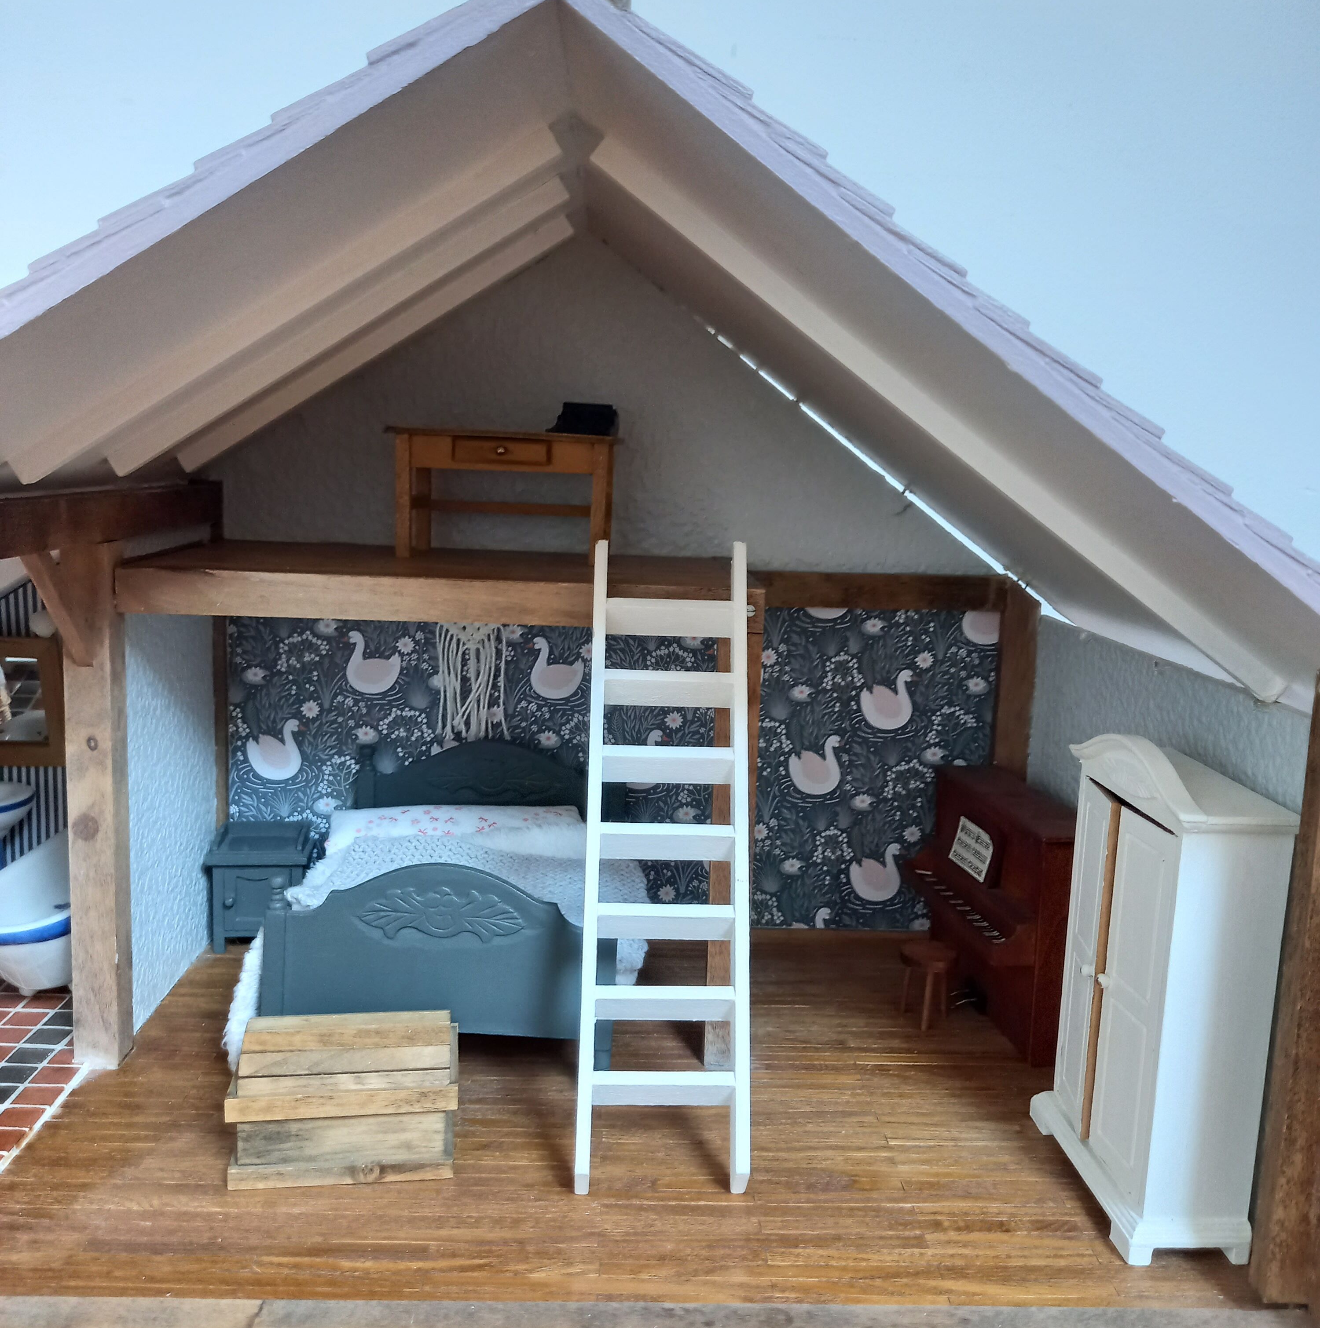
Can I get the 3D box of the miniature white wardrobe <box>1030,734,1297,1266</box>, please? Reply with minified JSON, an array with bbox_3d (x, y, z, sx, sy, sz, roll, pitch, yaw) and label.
[{"bbox_3d":[0.180,0.114,0.465,0.048,0.170,0.092,2,8,-2],"label":"miniature white wardrobe"}]

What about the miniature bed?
[{"bbox_3d":[-0.095,0.110,0.642,0.153,0.110,0.180,2,8,0],"label":"miniature bed"}]

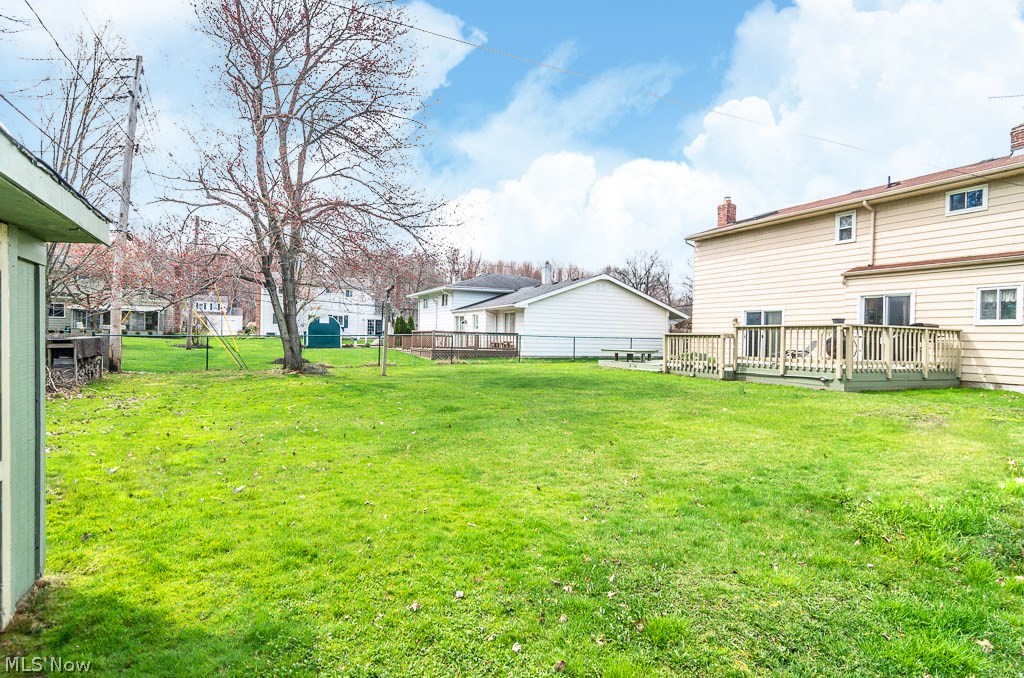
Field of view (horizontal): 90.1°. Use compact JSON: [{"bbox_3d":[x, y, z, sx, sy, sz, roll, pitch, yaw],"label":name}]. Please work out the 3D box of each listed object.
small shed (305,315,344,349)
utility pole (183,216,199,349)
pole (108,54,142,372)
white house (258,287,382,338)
[{"bbox_3d":[-15.708,-0.576,42.396,2.670,2.550,2.900,0,1,-28],"label":"small shed"},{"bbox_3d":[-24.601,-4.345,39.500,0.330,10.300,0.330,4,1,-28],"label":"utility pole"},{"bbox_3d":[-12.644,-4.127,16.800,0.330,10.400,0.330,4,1,-28],"label":"pole"},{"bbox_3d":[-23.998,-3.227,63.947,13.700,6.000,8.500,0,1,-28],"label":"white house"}]

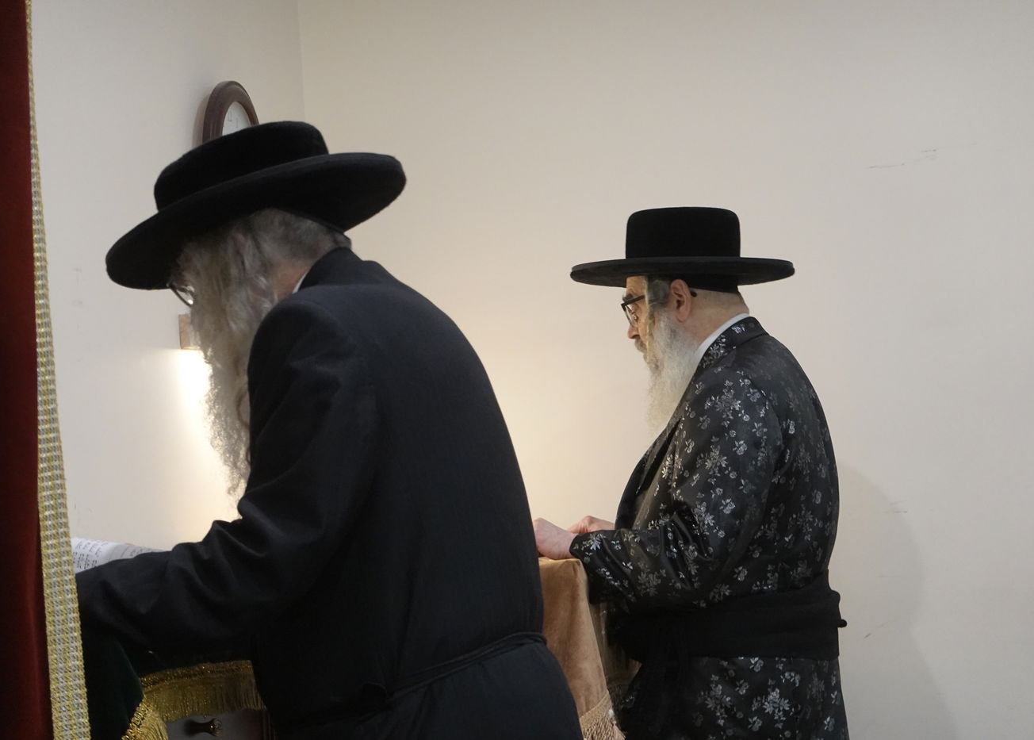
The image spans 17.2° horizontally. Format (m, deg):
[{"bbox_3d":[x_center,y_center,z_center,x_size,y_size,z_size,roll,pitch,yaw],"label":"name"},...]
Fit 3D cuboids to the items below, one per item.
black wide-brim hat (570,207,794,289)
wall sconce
[{"bbox_3d":[0.299,-0.229,6.200,0.410,0.120,0.395,-1,-4,0],"label":"black wide-brim hat"},{"bbox_3d":[-0.595,-0.072,6.553,0.070,0.070,0.090,-4,-3,17],"label":"wall sconce"}]

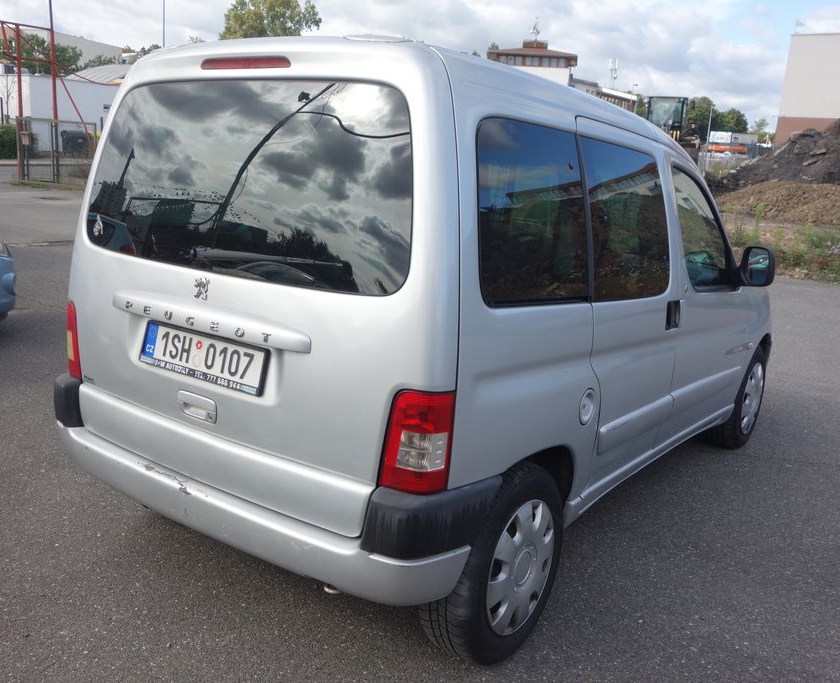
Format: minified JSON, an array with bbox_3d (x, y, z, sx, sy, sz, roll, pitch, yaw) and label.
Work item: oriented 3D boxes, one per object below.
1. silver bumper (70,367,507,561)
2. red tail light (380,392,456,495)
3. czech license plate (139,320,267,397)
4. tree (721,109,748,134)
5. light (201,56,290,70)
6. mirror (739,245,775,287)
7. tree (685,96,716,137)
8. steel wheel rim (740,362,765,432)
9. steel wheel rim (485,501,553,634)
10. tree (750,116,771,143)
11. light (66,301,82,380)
[{"bbox_3d":[-0.567,0.389,2.454,1.700,0.320,0.340,11,14,35],"label":"silver bumper"},{"bbox_3d":[-0.008,0.236,1.910,0.180,0.265,0.100,11,14,35],"label":"red tail light"},{"bbox_3d":[-0.625,0.042,2.272,0.530,0.127,0.020,11,-1,35],"label":"czech license plate"},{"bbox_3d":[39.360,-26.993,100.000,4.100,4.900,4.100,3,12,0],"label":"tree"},{"bbox_3d":[-0.486,-0.787,2.232,0.370,0.040,0.030,11,3,35],"label":"light"},{"bbox_3d":[1.554,-0.349,3.689,0.170,0.178,0.110,11,14,35],"label":"mirror"},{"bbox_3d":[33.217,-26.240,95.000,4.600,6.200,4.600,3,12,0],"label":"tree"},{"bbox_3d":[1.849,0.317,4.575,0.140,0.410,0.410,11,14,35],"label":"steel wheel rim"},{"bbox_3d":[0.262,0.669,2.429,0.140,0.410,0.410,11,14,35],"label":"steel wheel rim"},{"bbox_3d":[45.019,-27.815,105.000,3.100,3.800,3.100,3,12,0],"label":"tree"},{"bbox_3d":[-1.194,-0.003,2.744,0.180,0.265,0.100,11,14,35],"label":"light"}]

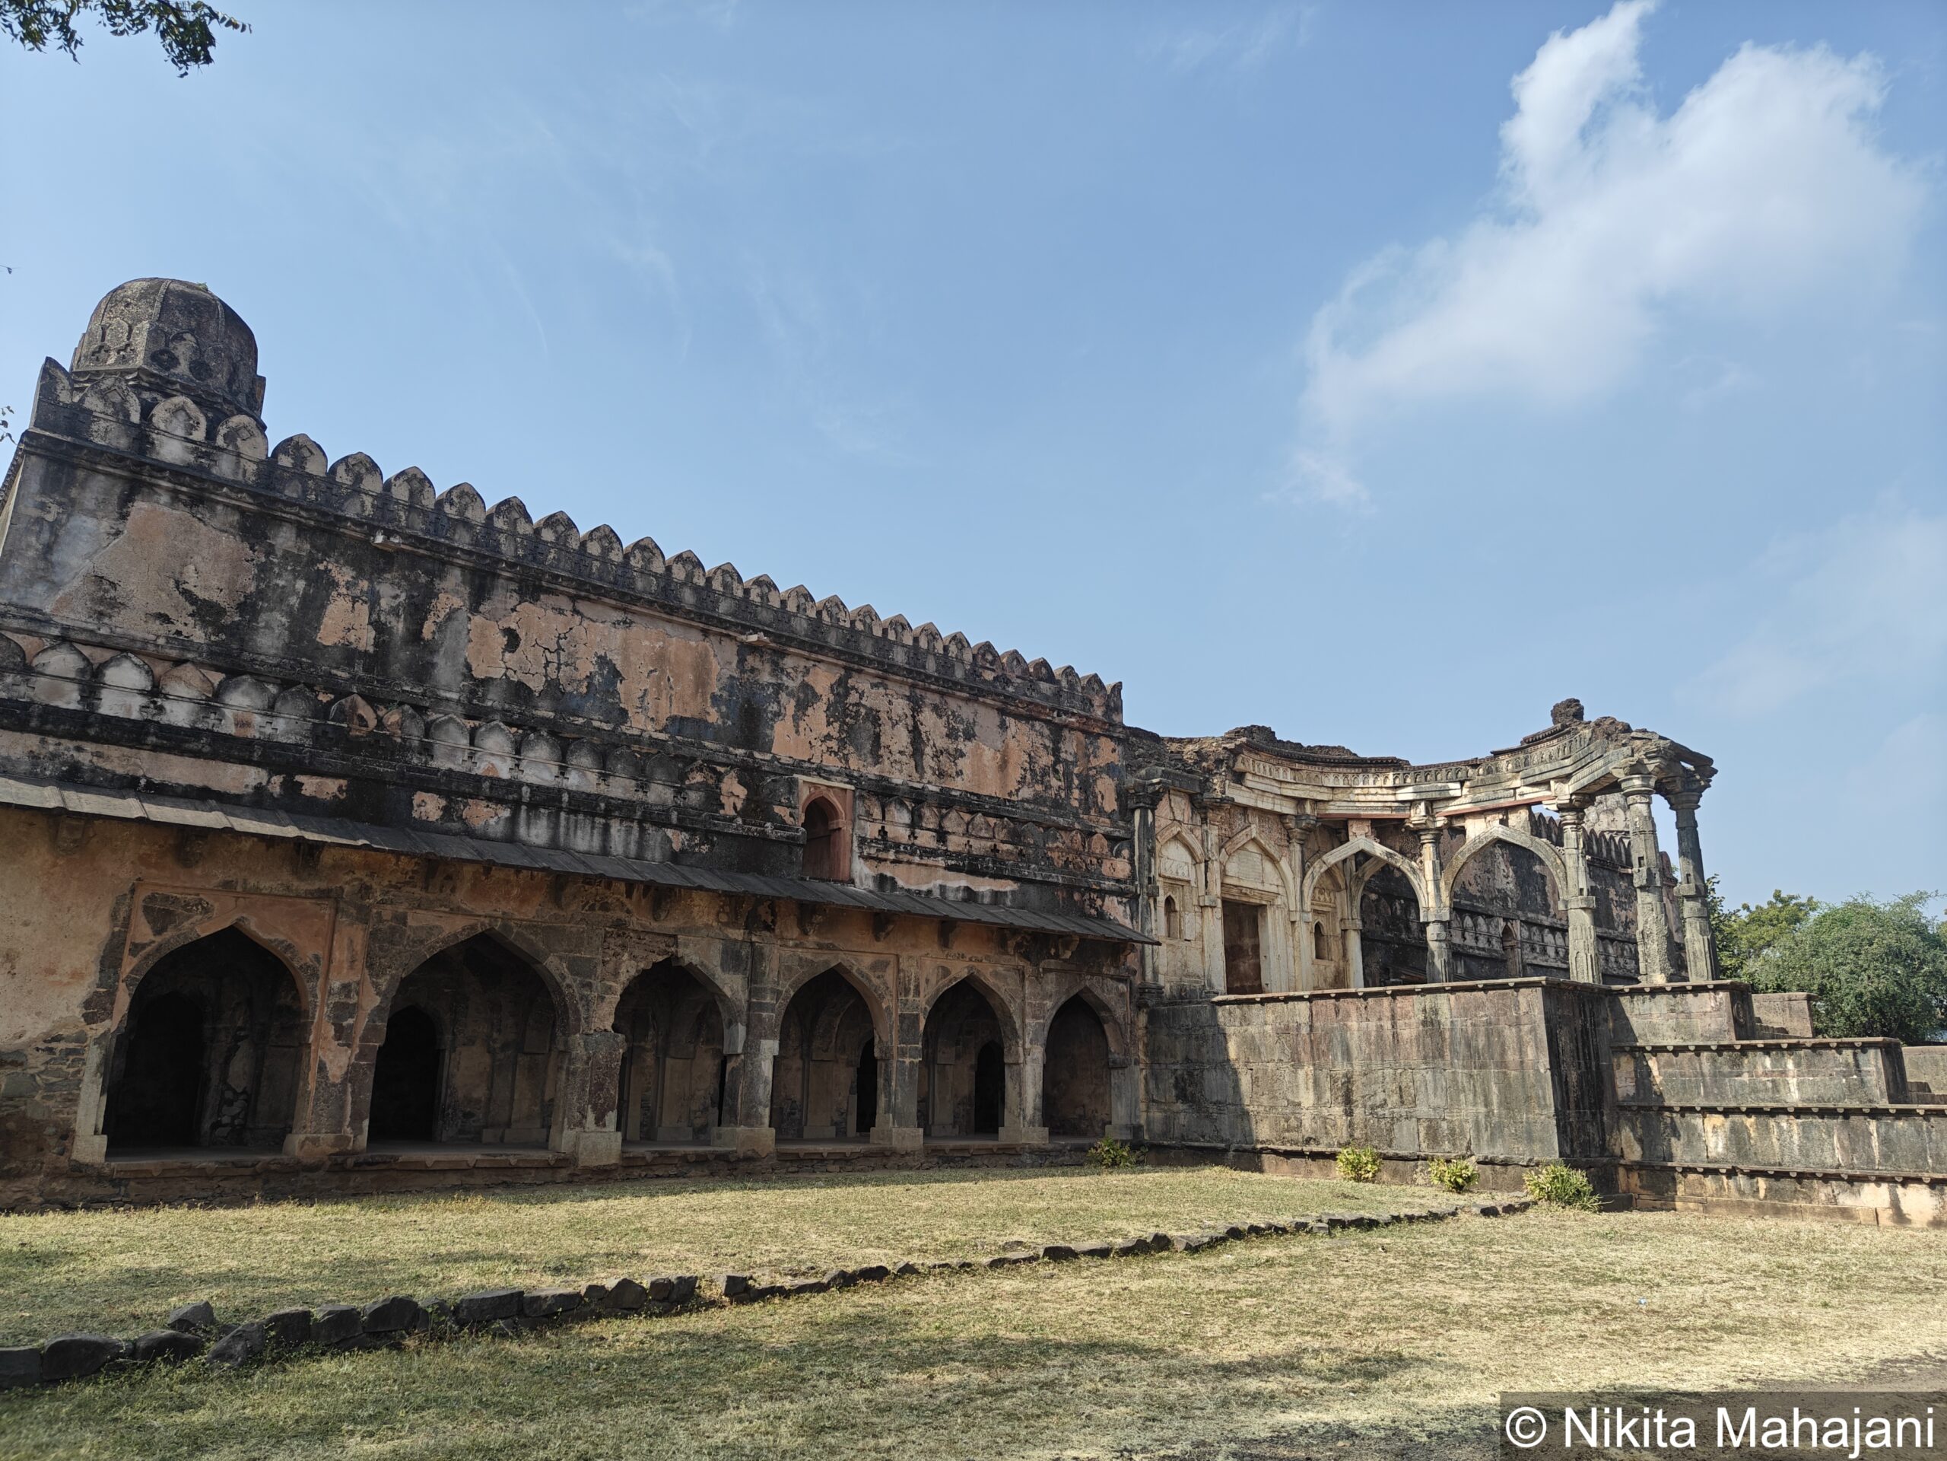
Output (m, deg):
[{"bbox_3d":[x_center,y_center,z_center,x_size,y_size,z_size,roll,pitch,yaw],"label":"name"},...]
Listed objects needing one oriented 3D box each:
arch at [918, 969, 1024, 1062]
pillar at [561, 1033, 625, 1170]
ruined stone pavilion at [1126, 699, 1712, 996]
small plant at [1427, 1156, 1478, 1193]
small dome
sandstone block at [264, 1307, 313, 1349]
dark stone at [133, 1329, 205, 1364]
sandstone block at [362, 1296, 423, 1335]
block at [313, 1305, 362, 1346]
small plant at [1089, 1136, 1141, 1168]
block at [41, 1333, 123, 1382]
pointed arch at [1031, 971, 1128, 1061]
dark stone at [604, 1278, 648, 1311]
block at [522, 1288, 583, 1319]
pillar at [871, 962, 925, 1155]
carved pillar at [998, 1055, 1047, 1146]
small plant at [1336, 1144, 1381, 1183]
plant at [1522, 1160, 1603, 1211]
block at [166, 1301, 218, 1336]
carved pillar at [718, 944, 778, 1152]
[{"bbox_3d":[-0.216,5.000,23.665,2.400,1.650,0.500,13,-19,-39],"label":"arch"},{"bbox_3d":[-5.333,5.162,19.012,0.640,1.810,0.600,13,-19,-39],"label":"pillar"},{"bbox_3d":[9.842,2.567,28.803,9.576,6.783,8.778,14,-20,-41],"label":"ruined stone pavilion"},{"bbox_3d":[7.315,6.793,20.665,0.745,0.559,0.785,14,-20,-41],"label":"small plant"},{"bbox_3d":[-11.483,-5.328,19.405,2.394,2.128,2.394,14,-20,-41],"label":"small dome"},{"bbox_3d":[-3.969,3.450,7.821,0.220,0.210,0.240,13,-19,-39],"label":"sandstone block"},{"bbox_3d":[-4.696,3.595,7.879,0.326,0.176,0.300,14,-20,-41],"label":"dark stone"},{"bbox_3d":[-3.778,3.803,8.788,0.343,0.217,0.300,14,-20,-41],"label":"sandstone block"},{"bbox_3d":[-3.999,3.745,8.501,0.247,0.227,0.300,14,-20,-41],"label":"block"},{"bbox_3d":[2.665,8.132,25.961,0.958,0.585,0.931,14,-20,-41],"label":"small plant"},{"bbox_3d":[-4.596,3.227,6.969,0.360,0.200,0.280,13,-19,-39],"label":"block"},{"bbox_3d":[1.852,5.464,25.418,2.500,1.510,0.500,13,-19,-39],"label":"pointed arch"},{"bbox_3d":[-2.567,4.158,9.947,0.318,0.208,0.260,14,-20,-41],"label":"dark stone"},{"bbox_3d":[-2.987,4.067,9.586,0.416,0.188,0.280,14,-20,-41],"label":"block"},{"bbox_3d":[-1.219,5.429,22.644,0.650,3.090,0.580,13,-19,-39],"label":"pillar"},{"bbox_3d":[0.880,6.616,24.195,0.700,1.470,0.500,13,-19,-39],"label":"carved pillar"},{"bbox_3d":[6.285,7.075,22.058,0.718,0.585,0.745,14,-20,-41],"label":"small plant"},{"bbox_3d":[8.242,6.389,18.900,1.000,0.700,0.950,13,-19,-39],"label":"plant"},{"bbox_3d":[-4.533,3.392,7.828,0.250,0.170,0.200,13,-19,-39],"label":"block"},{"bbox_3d":[-3.656,5.157,21.918,0.665,3.219,0.732,14,-20,-41],"label":"carved pillar"}]

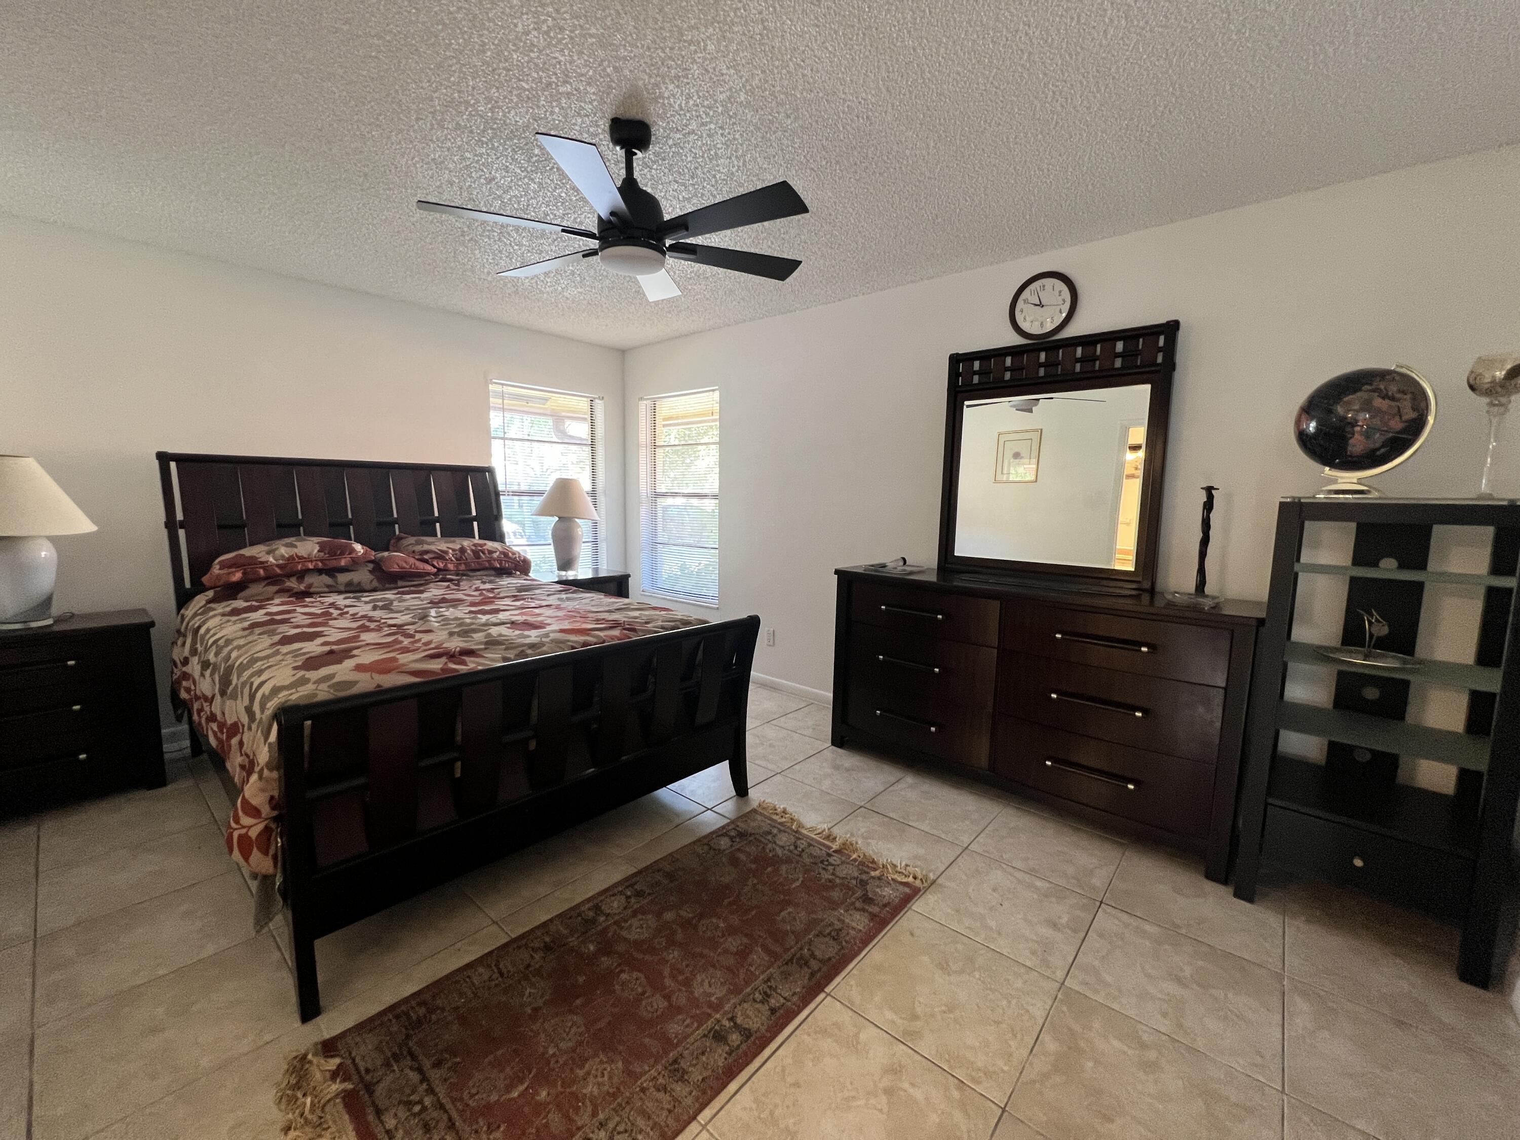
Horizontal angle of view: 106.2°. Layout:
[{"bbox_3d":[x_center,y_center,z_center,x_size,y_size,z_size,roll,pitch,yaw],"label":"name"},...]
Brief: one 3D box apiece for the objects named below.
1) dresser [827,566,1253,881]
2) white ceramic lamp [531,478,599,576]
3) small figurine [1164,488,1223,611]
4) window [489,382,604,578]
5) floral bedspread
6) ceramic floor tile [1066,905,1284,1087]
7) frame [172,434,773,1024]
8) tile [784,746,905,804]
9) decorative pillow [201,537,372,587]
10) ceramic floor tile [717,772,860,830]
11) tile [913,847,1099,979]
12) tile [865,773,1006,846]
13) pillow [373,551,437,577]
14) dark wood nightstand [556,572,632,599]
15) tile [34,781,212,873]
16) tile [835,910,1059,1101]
[{"bbox_3d":[1.226,0.546,2.729,1.720,0.950,0.530,7,9,38],"label":"dresser"},{"bbox_3d":[-1.406,-0.314,4.193,0.460,0.720,0.460,7,9,40],"label":"white ceramic lamp"},{"bbox_3d":[1.705,-0.104,2.229,0.180,0.460,0.170,6,8,41],"label":"small figurine"},{"bbox_3d":[-1.649,-0.590,4.559,0.080,1.640,0.950,6,8,41],"label":"window"},{"bbox_3d":[-1.457,0.362,2.661,2.080,0.470,1.700,7,9,40],"label":"floral bedspread"},{"bbox_3d":[1.177,1.166,1.618,0.458,0.010,0.458,6,8,41],"label":"ceramic floor tile"},{"bbox_3d":[-1.512,0.229,2.728,2.480,1.560,1.690,6,8,41],"label":"frame"},{"bbox_3d":[0.426,1.013,2.830,0.460,0.010,0.460,7,9,40],"label":"tile"},{"bbox_3d":[-2.401,-0.054,2.971,0.460,0.230,0.730,7,9,40],"label":"decorative pillow"},{"bbox_3d":[0.116,1.052,2.498,0.460,0.010,0.460,7,9,40],"label":"ceramic floor tile"},{"bbox_3d":[0.834,1.139,1.927,0.460,0.010,0.460,7,9,40],"label":"tile"},{"bbox_3d":[0.783,1.065,2.567,0.458,0.010,0.458,6,8,41],"label":"tile"},{"bbox_3d":[-2.083,-0.044,3.371,0.340,0.120,0.390,7,9,40],"label":"pillow"},{"bbox_3d":[-1.433,0.451,4.379,0.520,0.770,0.740,6,8,41],"label":"dark wood nightstand"},{"bbox_3d":[-2.562,1.032,2.313,0.460,0.010,0.460,7,9,40],"label":"tile"},{"bbox_3d":[0.524,1.178,1.595,0.460,0.010,0.460,7,9,40],"label":"tile"}]

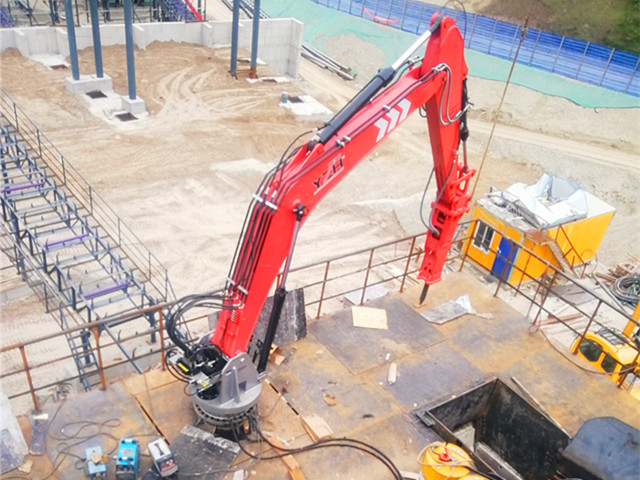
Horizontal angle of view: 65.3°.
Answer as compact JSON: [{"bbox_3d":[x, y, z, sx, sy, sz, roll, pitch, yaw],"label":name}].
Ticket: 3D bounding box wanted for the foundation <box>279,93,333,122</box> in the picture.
[{"bbox_3d":[-1.409,-10.170,39.016,3.050,0.620,4.300,-12,36,-28],"label":"foundation"}]

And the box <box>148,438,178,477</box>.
[{"bbox_3d":[-1.935,2.670,6.130,0.200,0.310,0.330,-18,40,-35],"label":"box"}]

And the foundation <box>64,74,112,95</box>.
[{"bbox_3d":[-17.876,-12.130,38.803,2.965,0.783,1.585,-20,41,-37],"label":"foundation"}]

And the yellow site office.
[{"bbox_3d":[10.211,-0.380,23.446,6.172,2.800,2.820,-12,37,-28],"label":"yellow site office"}]

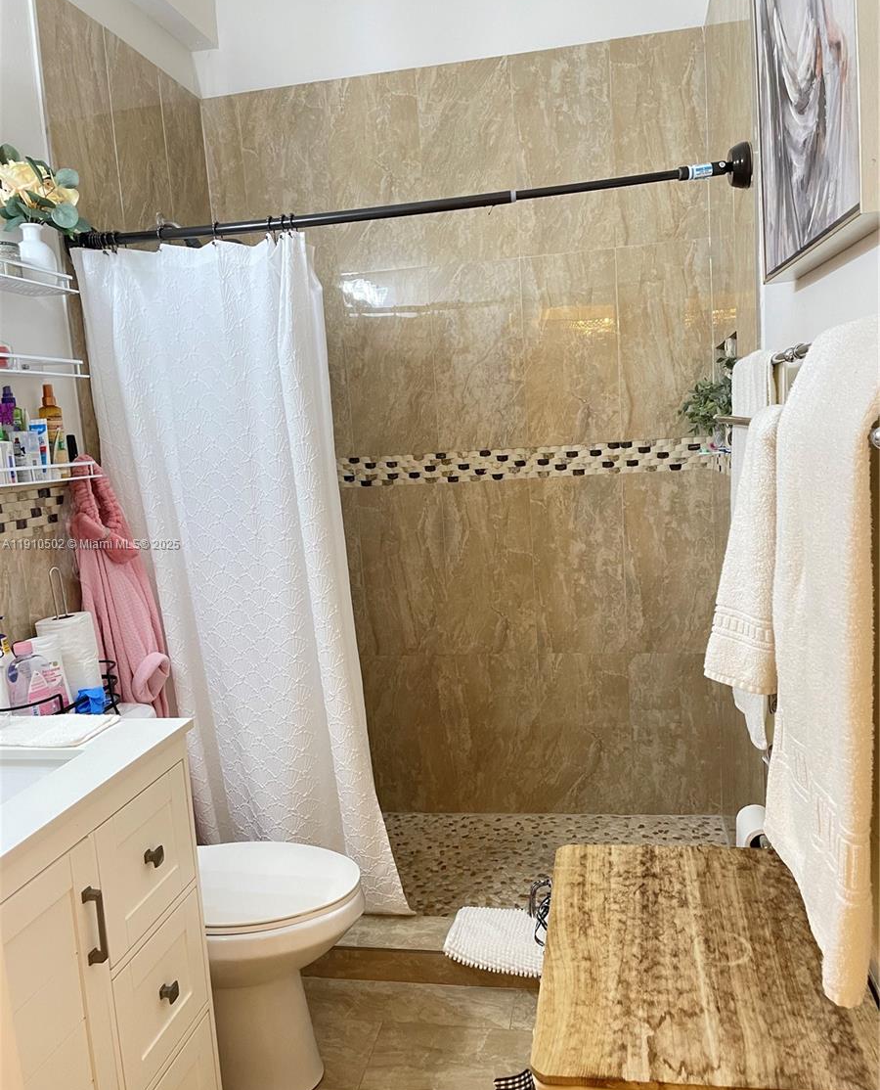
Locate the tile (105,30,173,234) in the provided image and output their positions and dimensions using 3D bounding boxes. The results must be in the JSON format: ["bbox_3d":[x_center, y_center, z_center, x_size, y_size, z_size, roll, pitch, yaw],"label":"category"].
[{"bbox_3d":[-0.876,-1.131,2.588,0.012,0.608,0.300,-2,8,12],"label":"tile"}]

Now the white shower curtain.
[{"bbox_3d":[-0.496,0.128,2.346,0.750,1.836,0.150,-2,8,12],"label":"white shower curtain"}]

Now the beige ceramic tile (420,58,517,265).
[{"bbox_3d":[0.091,-1.224,2.834,0.303,0.610,0.012,-2,8,12],"label":"beige ceramic tile"}]

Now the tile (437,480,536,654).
[{"bbox_3d":[0.171,0.082,3.022,0.303,0.603,0.012,-2,8,12],"label":"tile"}]

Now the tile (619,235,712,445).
[{"bbox_3d":[0.719,-0.639,2.800,0.290,0.610,0.012,-2,8,12],"label":"tile"}]

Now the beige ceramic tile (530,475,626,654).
[{"bbox_3d":[0.471,0.071,2.966,0.303,0.605,0.010,-2,8,11],"label":"beige ceramic tile"}]

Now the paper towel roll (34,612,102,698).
[{"bbox_3d":[-0.841,0.298,2.014,0.121,0.270,0.121,-3,8,0],"label":"paper towel roll"}]

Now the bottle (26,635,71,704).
[{"bbox_3d":[-0.840,0.286,1.887,0.080,0.185,0.055,-10,10,-39],"label":"bottle"}]

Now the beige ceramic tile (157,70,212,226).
[{"bbox_3d":[-0.819,-1.175,2.872,0.012,0.608,0.282,-2,8,12],"label":"beige ceramic tile"}]

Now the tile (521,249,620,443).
[{"bbox_3d":[0.427,-0.630,2.860,0.303,0.610,0.012,-2,8,12],"label":"tile"}]

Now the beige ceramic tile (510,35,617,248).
[{"bbox_3d":[0.391,-1.243,2.790,0.303,0.612,0.010,-2,8,11],"label":"beige ceramic tile"}]

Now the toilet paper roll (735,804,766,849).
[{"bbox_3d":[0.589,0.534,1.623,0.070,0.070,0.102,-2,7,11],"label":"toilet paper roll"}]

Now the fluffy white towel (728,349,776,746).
[{"bbox_3d":[0.597,-0.003,1.695,0.055,0.690,0.360,-2,8,11],"label":"fluffy white towel"}]

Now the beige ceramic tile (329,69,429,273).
[{"bbox_3d":[-0.208,-1.221,2.903,0.303,0.612,0.010,-2,8,11],"label":"beige ceramic tile"}]

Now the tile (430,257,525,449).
[{"bbox_3d":[0.129,-0.624,2.928,0.303,0.608,0.010,-2,8,11],"label":"tile"}]

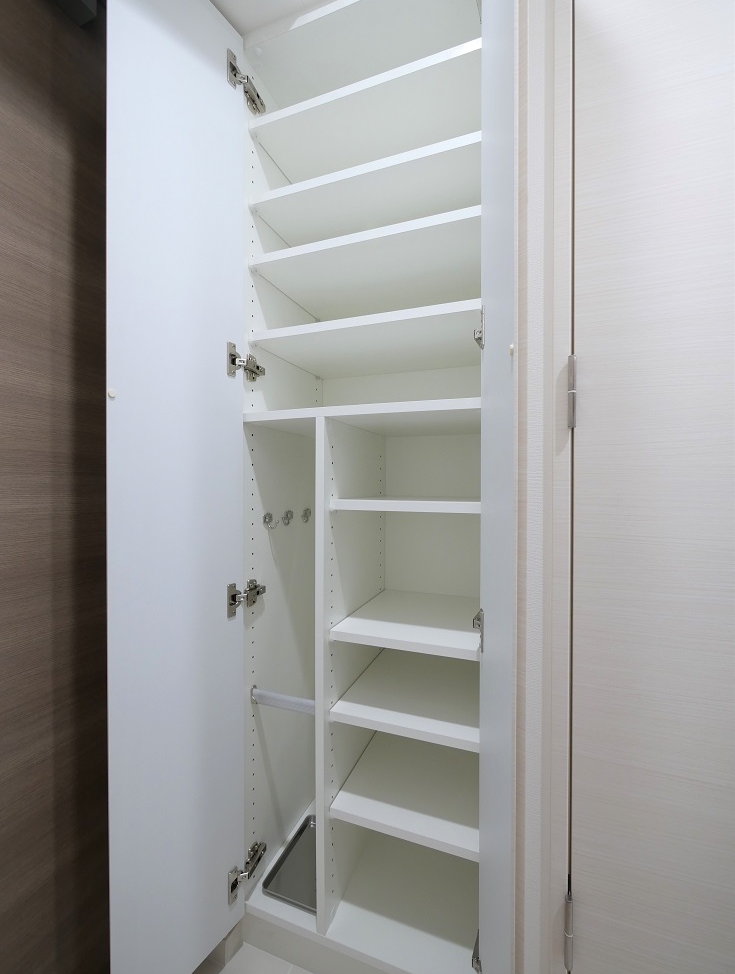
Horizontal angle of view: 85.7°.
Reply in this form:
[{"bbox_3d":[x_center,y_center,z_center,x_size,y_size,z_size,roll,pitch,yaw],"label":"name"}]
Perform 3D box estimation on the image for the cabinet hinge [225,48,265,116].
[{"bbox_3d":[-0.249,-0.844,0.826,0.030,0.067,0.094,0,0,26],"label":"cabinet hinge"}]

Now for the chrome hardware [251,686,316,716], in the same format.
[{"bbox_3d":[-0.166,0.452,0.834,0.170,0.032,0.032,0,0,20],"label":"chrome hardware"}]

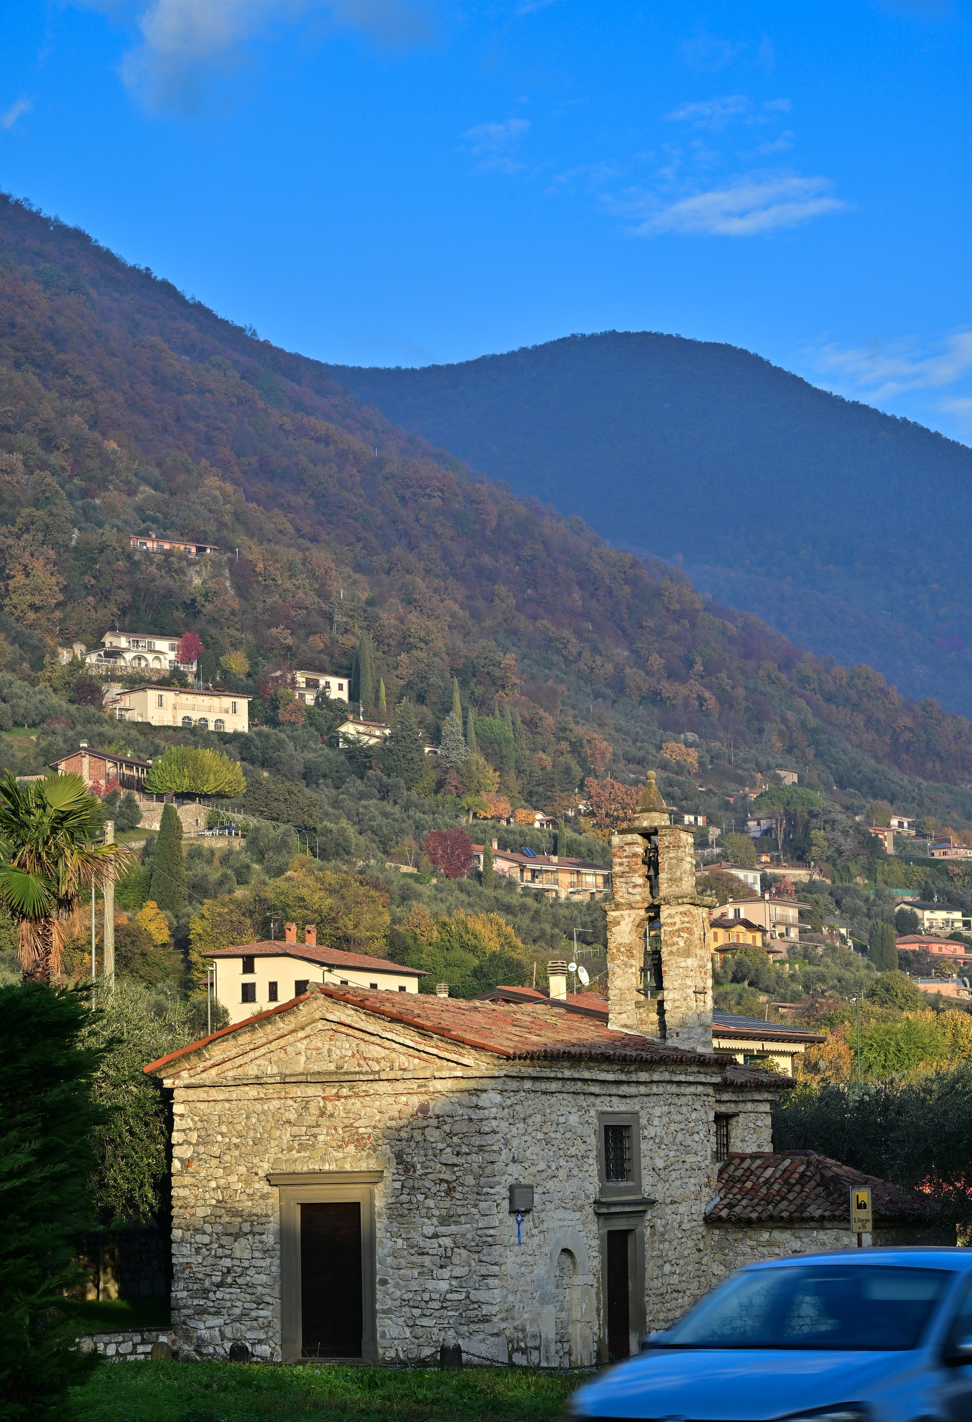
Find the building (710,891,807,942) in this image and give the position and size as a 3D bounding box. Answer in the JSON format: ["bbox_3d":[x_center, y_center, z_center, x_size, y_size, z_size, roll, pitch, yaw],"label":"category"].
[{"bbox_3d":[43.510,33.380,477.000,11.500,7.400,11.000,-7,-11,35],"label":"building"}]

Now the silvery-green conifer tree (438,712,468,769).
[{"bbox_3d":[-5.900,5.390,535.000,5.300,10.400,5.300,-1,-9,0],"label":"silvery-green conifer tree"}]

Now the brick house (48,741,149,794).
[{"bbox_3d":[-50.470,7.580,395.000,10.000,7.200,11.000,-4,-9,19],"label":"brick house"}]

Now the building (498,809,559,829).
[{"bbox_3d":[8.960,22.980,620.000,11.500,4.800,8.000,-8,-11,37],"label":"building"}]

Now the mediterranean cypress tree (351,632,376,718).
[{"bbox_3d":[-22.990,-6.690,560.000,4.500,16.200,4.500,-1,-9,0],"label":"mediterranean cypress tree"}]

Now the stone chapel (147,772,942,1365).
[{"bbox_3d":[1.340,5.720,49.860,10.380,9.550,9.490,-8,-11,37],"label":"stone chapel"}]

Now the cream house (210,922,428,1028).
[{"bbox_3d":[-14.120,22.760,250.000,11.000,9.600,15.000,-6,-10,29],"label":"cream house"}]

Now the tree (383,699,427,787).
[{"bbox_3d":[-14.290,5.850,522.000,7.800,15.600,7.800,-1,-9,0],"label":"tree"}]

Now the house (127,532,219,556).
[{"bbox_3d":[-72.920,-36.000,679.370,22.000,4.000,9.000,6,-11,-35],"label":"house"}]

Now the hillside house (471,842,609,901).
[{"bbox_3d":[8.380,24.200,450.000,17.500,8.000,11.000,8,-12,-44],"label":"hillside house"}]

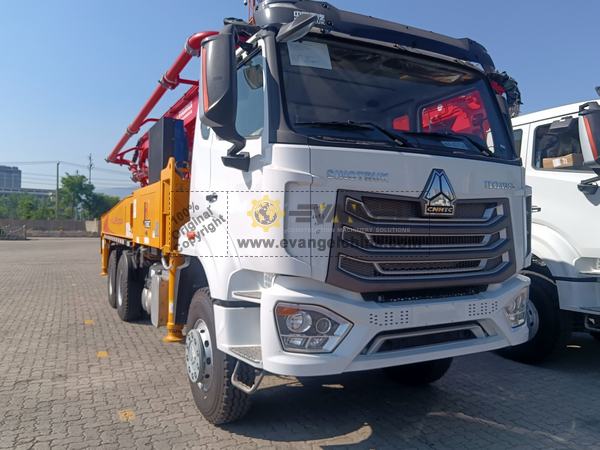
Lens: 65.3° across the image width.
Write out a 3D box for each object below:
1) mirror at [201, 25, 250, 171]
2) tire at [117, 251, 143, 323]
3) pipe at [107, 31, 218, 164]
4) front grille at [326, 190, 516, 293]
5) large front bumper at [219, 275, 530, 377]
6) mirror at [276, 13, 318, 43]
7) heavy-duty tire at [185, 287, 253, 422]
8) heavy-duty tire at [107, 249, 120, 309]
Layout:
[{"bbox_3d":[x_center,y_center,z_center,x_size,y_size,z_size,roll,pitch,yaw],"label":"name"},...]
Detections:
[{"bbox_3d":[-0.484,-0.809,3.059,0.310,0.920,0.240,0,0,-28],"label":"mirror"},{"bbox_3d":[-2.863,1.054,7.861,0.310,1.085,1.085,0,0,-28],"label":"tire"},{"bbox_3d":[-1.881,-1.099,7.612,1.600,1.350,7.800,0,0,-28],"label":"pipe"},{"bbox_3d":[0.900,0.112,3.116,1.640,0.630,0.160,1,0,-28],"label":"front grille"},{"bbox_3d":[0.713,0.593,3.532,2.480,0.580,0.920,0,0,-28],"label":"large front bumper"},{"bbox_3d":[-0.019,-1.232,2.940,0.310,0.150,0.150,0,0,42],"label":"mirror"},{"bbox_3d":[-0.694,1.083,3.957,0.310,1.085,1.085,0,0,-28],"label":"heavy-duty tire"},{"bbox_3d":[-3.505,1.045,9.076,0.310,1.085,1.085,0,0,-28],"label":"heavy-duty tire"}]

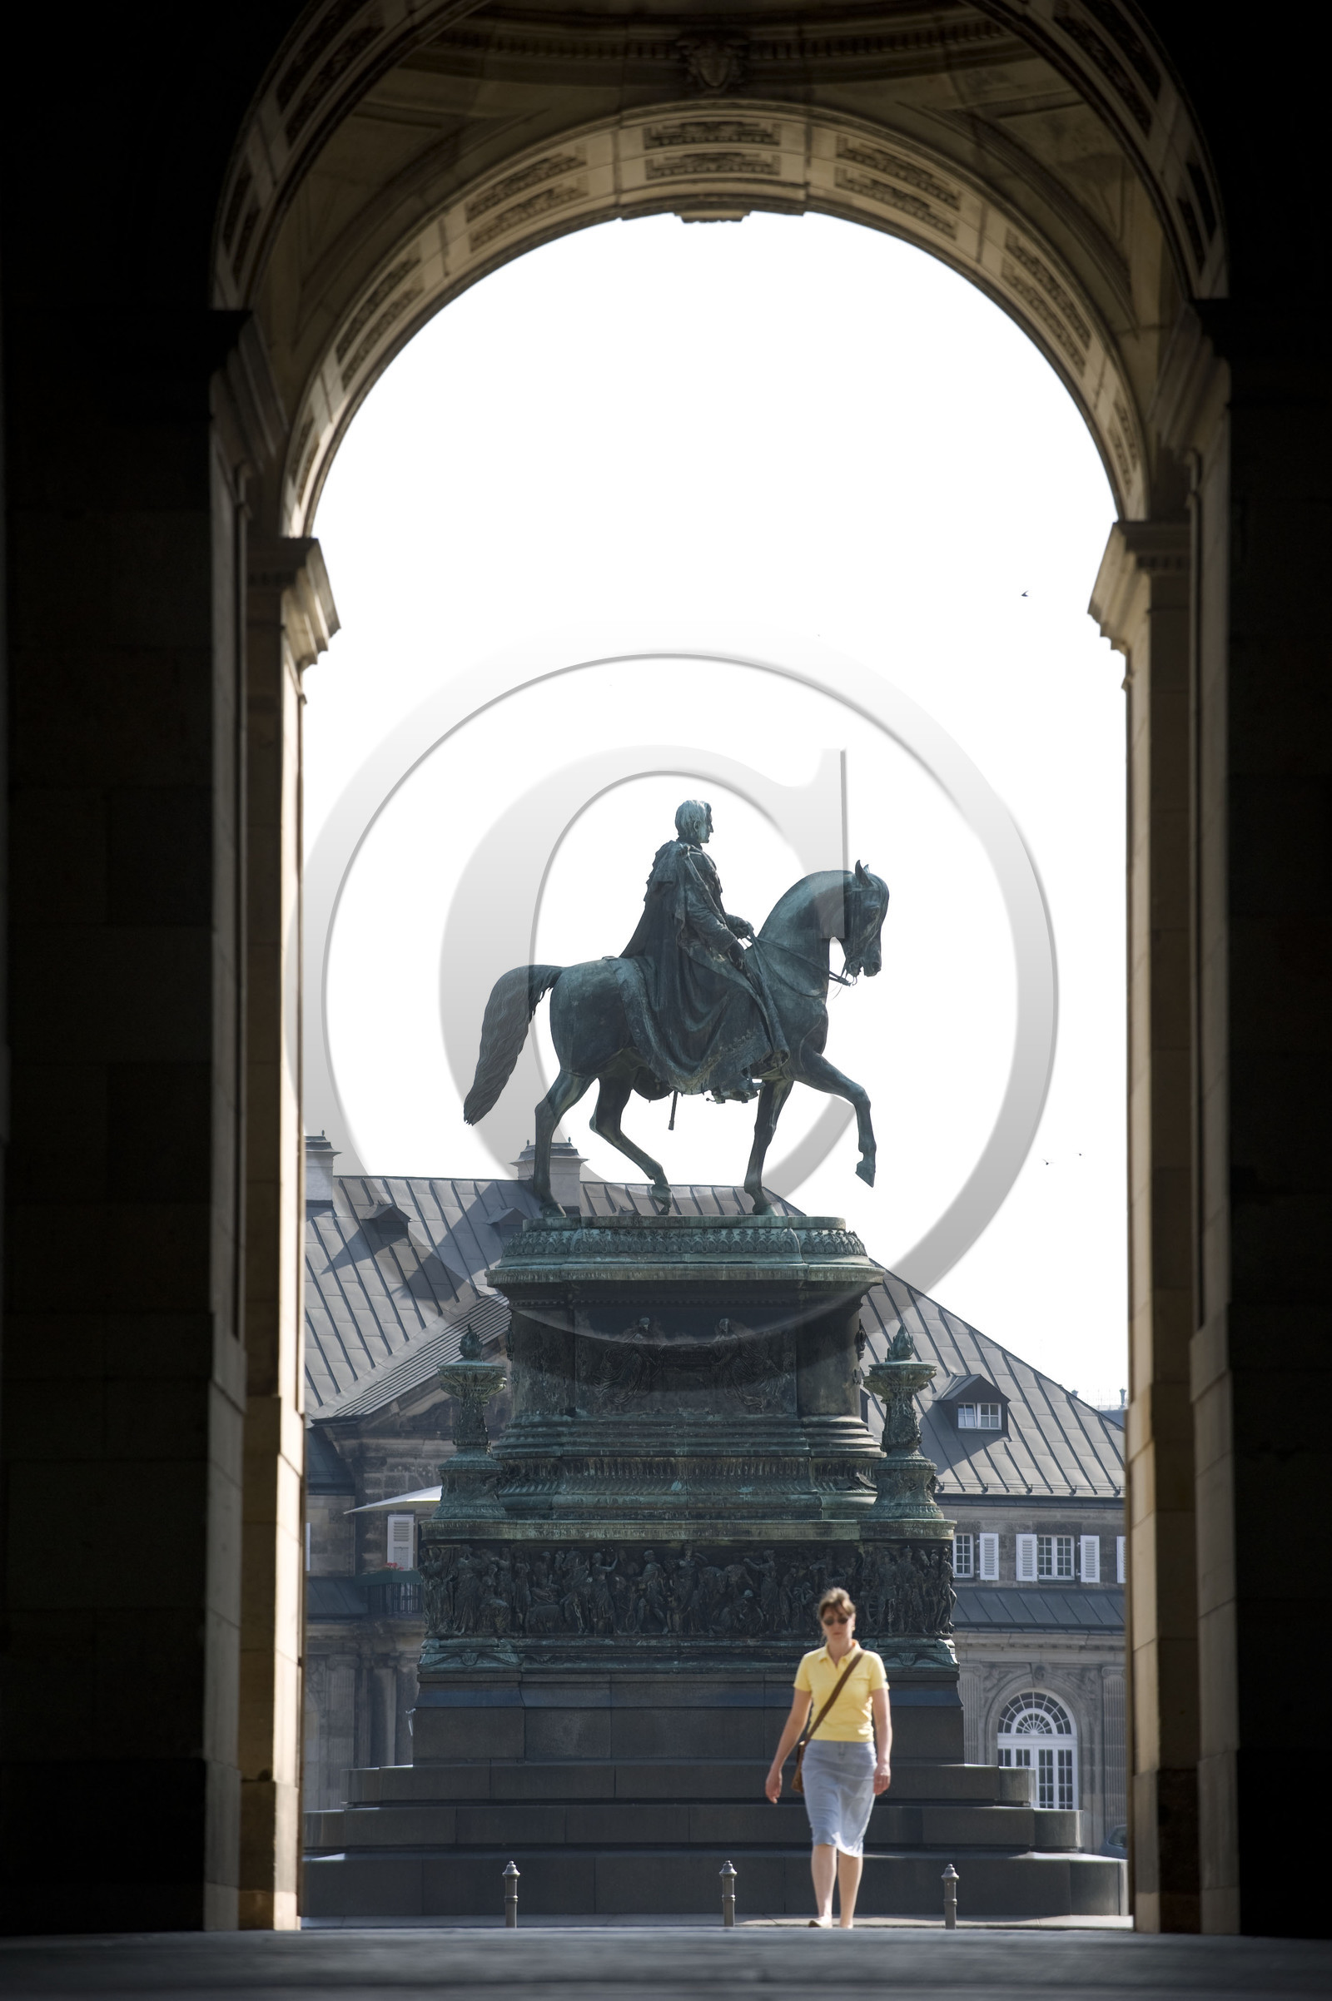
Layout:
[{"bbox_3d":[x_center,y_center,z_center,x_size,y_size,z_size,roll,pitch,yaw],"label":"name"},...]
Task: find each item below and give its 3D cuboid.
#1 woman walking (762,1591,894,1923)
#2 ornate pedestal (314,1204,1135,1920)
[{"bbox_3d":[0.790,3.689,54.000,0.600,1.670,0.470,0,-5,3],"label":"woman walking"},{"bbox_3d":[0.285,7.146,139.700,10.990,8.870,8.600,0,-5,0],"label":"ornate pedestal"}]

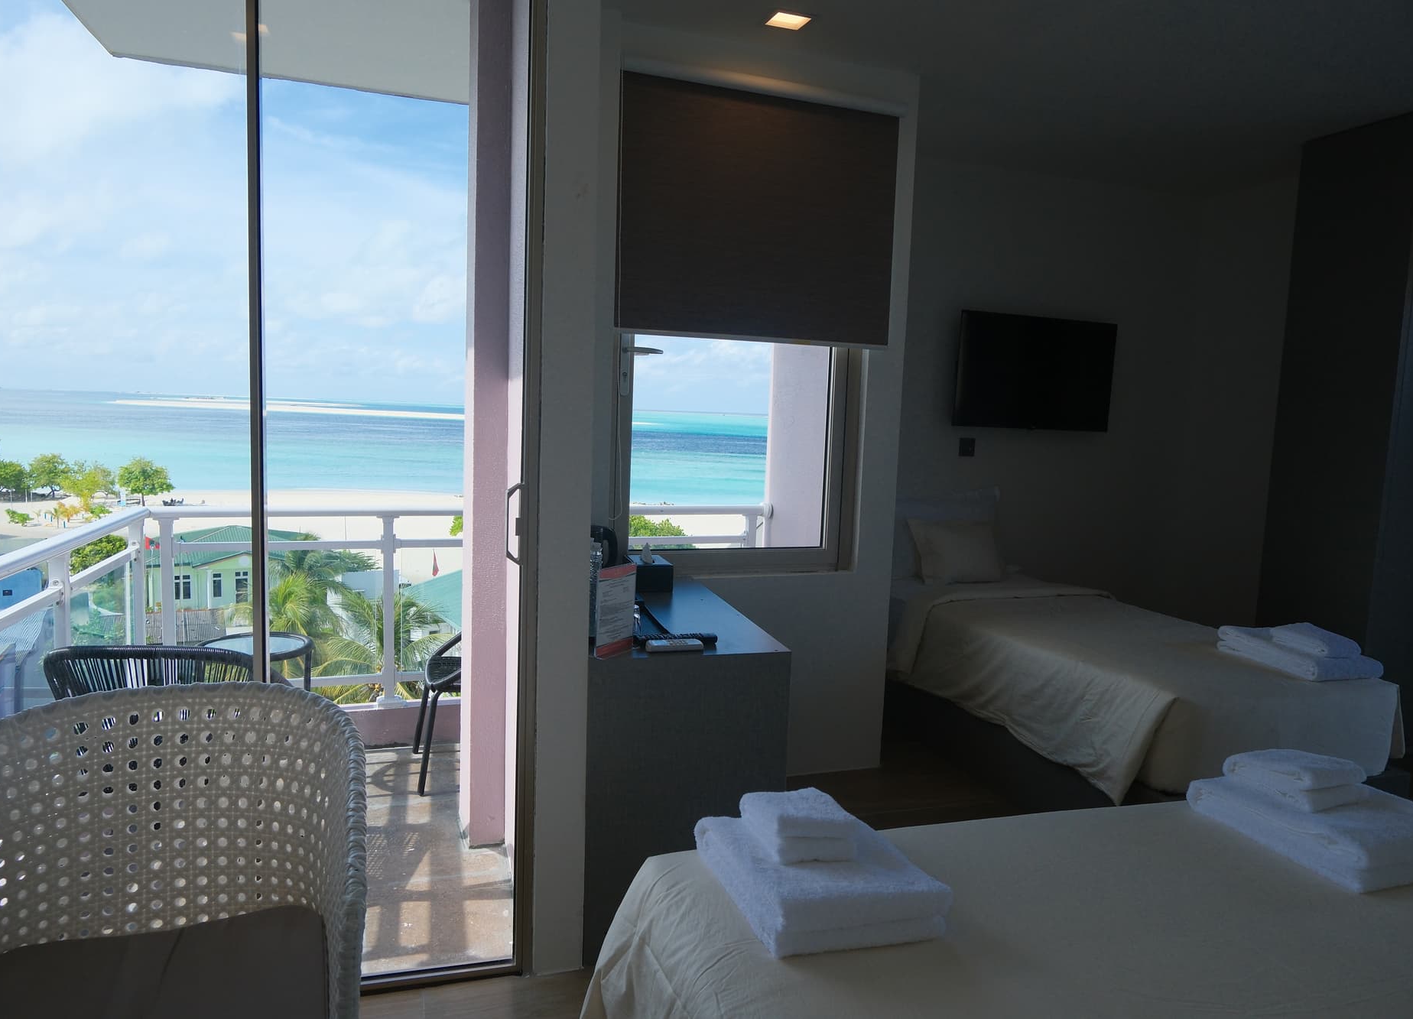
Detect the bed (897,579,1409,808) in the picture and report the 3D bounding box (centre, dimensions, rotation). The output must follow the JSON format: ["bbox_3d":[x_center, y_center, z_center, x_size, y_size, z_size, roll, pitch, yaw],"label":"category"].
[{"bbox_3d":[1.464,0.727,3.943,1.104,0.545,2.008,0,6,-21],"label":"bed"}]

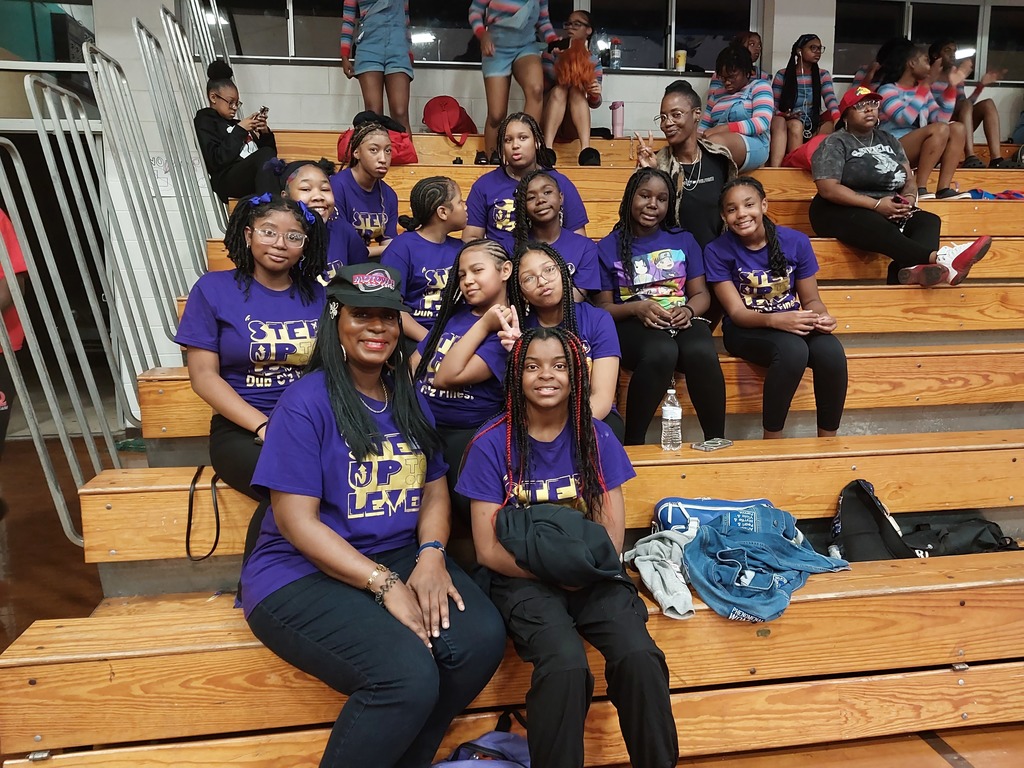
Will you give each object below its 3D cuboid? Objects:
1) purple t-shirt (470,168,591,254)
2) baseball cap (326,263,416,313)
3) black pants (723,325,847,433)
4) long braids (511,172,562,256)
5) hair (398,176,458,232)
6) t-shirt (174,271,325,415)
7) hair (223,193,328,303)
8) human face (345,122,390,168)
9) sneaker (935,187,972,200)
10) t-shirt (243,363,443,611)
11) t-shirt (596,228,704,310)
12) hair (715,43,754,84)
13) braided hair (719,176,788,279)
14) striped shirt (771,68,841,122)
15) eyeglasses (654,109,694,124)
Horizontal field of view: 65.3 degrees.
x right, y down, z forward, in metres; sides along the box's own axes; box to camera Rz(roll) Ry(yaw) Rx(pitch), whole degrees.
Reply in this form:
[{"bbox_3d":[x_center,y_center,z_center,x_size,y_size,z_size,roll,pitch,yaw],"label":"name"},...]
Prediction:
[{"bbox_3d":[0.070,-0.724,3.580,0.500,0.490,0.290,-1,9,-5],"label":"purple t-shirt"},{"bbox_3d":[-0.314,-0.209,1.750,0.175,0.120,0.250,0,13,-22],"label":"baseball cap"},{"bbox_3d":[0.985,-0.045,2.920,0.310,0.430,0.460,-2,7,-12],"label":"black pants"},{"bbox_3d":[0.096,-0.638,2.990,0.200,0.360,0.220,-1,9,-3],"label":"long braids"},{"bbox_3d":[-0.299,-0.632,2.830,0.220,0.210,0.180,-1,8,-4],"label":"hair"},{"bbox_3d":[-0.698,-0.115,2.270,0.470,0.450,0.280,-2,8,-26],"label":"t-shirt"},{"bbox_3d":[-0.637,-0.367,2.150,0.280,0.290,0.240,-3,7,-21],"label":"hair"},{"bbox_3d":[-0.566,-0.939,3.220,0.150,0.200,0.150,-7,13,-38],"label":"human face"},{"bbox_3d":[2.592,-1.119,4.690,0.250,0.090,0.092,-2,7,-8],"label":"sneaker"},{"bbox_3d":[-0.388,0.255,1.860,0.450,0.530,0.310,1,16,-27],"label":"t-shirt"},{"bbox_3d":[0.515,-0.422,2.970,0.400,0.350,0.250,-1,8,-4],"label":"t-shirt"},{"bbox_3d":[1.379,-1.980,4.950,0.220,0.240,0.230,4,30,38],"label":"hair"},{"bbox_3d":[0.885,-0.576,2.940,0.240,0.360,0.230,-6,9,13],"label":"braided hair"},{"bbox_3d":[2.050,-2.009,5.580,0.470,0.420,0.280,0,7,10],"label":"striped shirt"},{"bbox_3d":[0.672,-1.085,3.240,0.140,0.048,0.140,-3,9,41],"label":"eyeglasses"}]

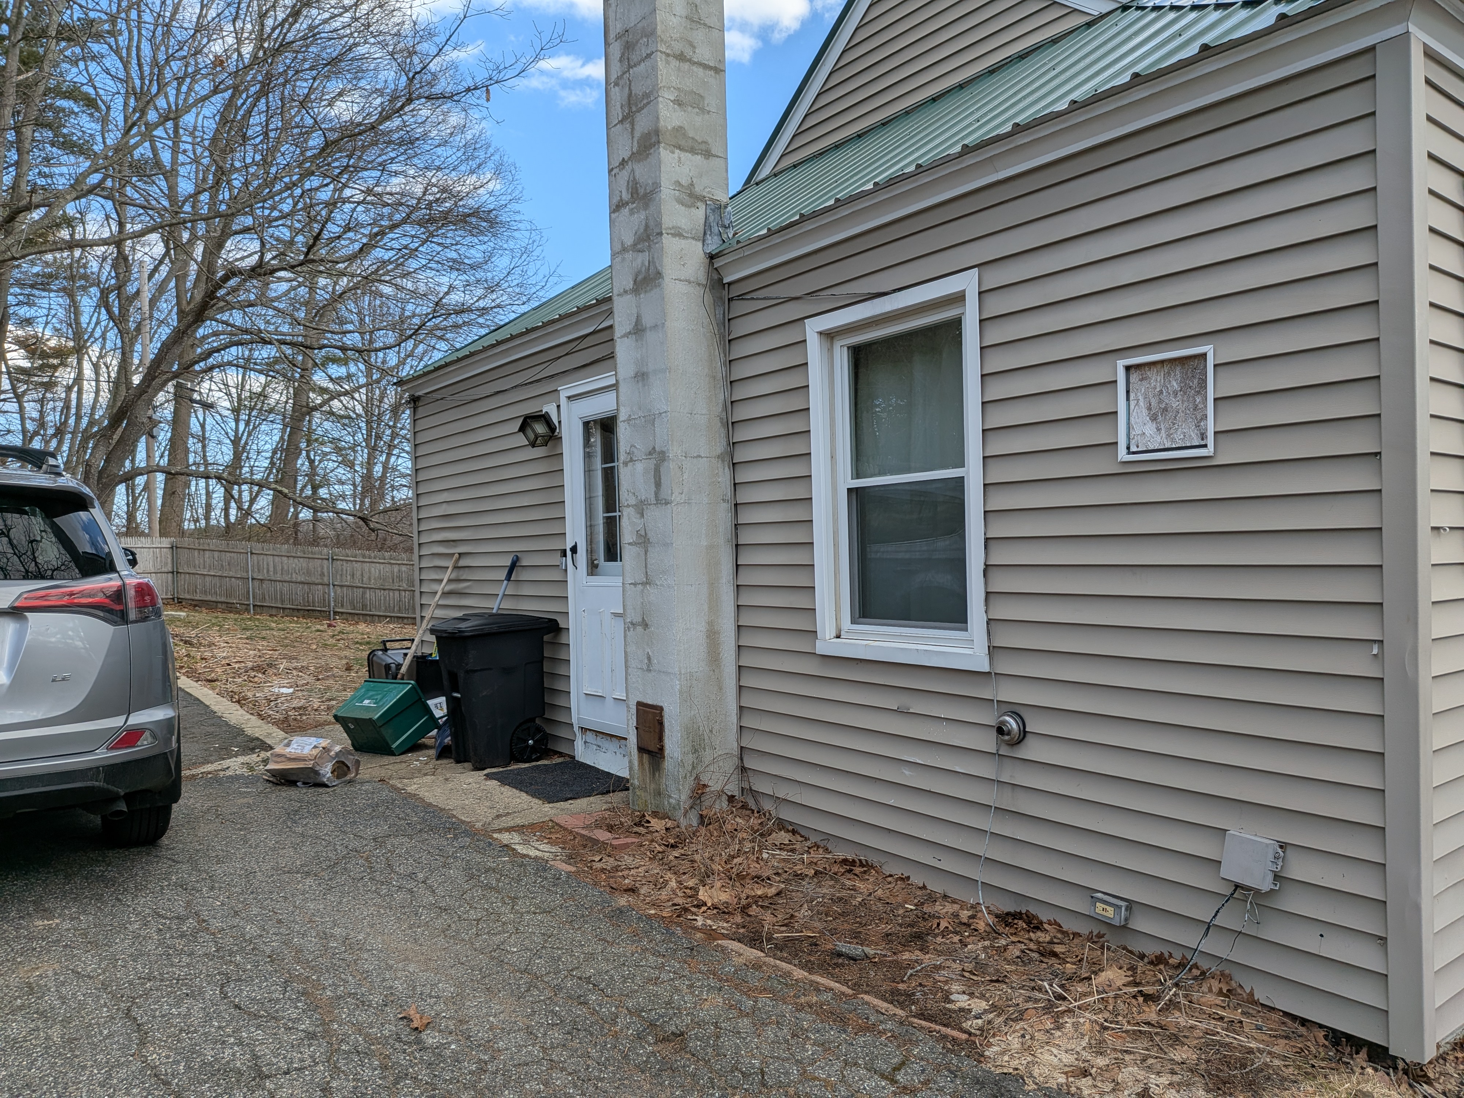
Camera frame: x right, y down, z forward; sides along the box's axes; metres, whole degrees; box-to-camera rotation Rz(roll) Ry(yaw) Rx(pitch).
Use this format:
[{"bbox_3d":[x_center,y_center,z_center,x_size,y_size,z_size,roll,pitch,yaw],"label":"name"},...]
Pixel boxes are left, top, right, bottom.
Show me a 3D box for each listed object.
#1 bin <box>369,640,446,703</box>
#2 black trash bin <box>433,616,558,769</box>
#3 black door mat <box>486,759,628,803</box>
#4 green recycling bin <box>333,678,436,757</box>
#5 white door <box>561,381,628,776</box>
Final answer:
[{"bbox_3d":[-2.289,1.011,7.367,0.550,0.680,0.500,-3,1,-37],"label":"bin"},{"bbox_3d":[-1.502,0.878,6.484,0.680,0.930,0.570,-2,1,-30],"label":"black trash bin"},{"bbox_3d":[-0.967,1.332,5.871,0.590,0.012,0.880,-2,1,-33],"label":"black door mat"},{"bbox_3d":[-2.334,1.140,6.806,0.515,0.371,0.345,-3,30,35],"label":"green recycling bin"},{"bbox_3d":[-0.706,0.183,5.969,0.090,2.290,1.020,-3,1,-37],"label":"white door"}]

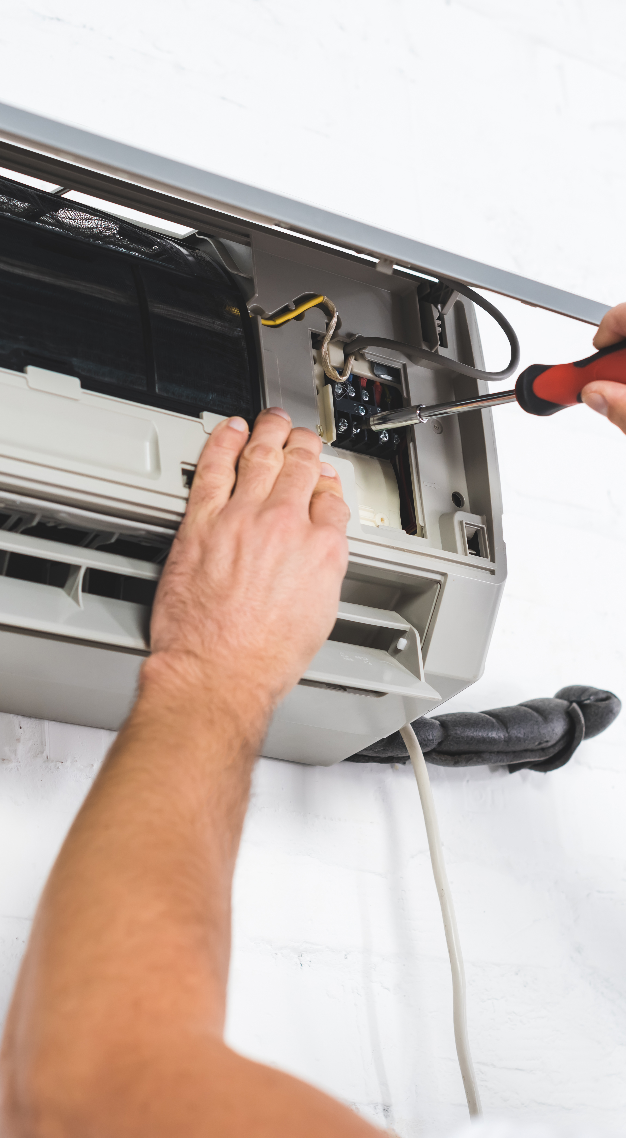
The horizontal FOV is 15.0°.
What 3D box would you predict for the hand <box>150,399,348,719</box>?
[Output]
[{"bbox_3d":[-0.032,-0.003,1.140,0.090,0.182,0.050,35,-40,-16],"label":"hand"}]

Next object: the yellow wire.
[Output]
[{"bbox_3d":[-0.010,-0.136,1.249,0.046,0.026,0.008,13,-28,-36],"label":"yellow wire"}]

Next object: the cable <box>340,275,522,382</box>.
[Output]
[{"bbox_3d":[0.063,-0.132,1.273,0.090,0.065,0.055,13,-28,-36],"label":"cable"}]

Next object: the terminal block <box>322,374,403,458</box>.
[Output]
[{"bbox_3d":[0.023,-0.078,1.286,0.050,0.041,0.023,13,-28,-36],"label":"terminal block"}]

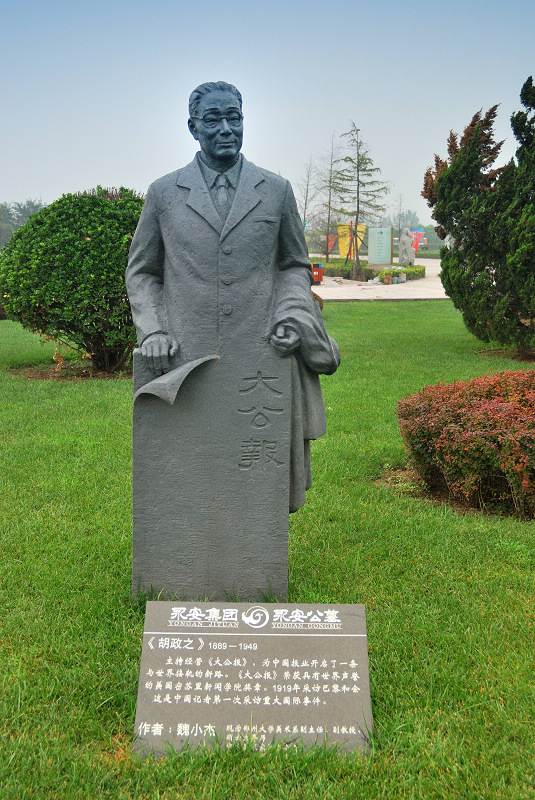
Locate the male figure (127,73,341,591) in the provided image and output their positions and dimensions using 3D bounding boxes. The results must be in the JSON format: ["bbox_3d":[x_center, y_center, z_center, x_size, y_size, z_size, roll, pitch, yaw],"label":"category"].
[{"bbox_3d":[-0.147,-0.232,3.641,0.900,2.100,0.580,1,11,0],"label":"male figure"}]

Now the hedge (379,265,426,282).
[{"bbox_3d":[4.574,-4.239,29.312,0.800,0.470,2.200,8,13,34],"label":"hedge"}]

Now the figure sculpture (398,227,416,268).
[{"bbox_3d":[5.798,-6.089,35.473,0.650,1.780,0.620,-7,13,-34],"label":"figure sculpture"}]

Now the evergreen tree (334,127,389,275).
[{"bbox_3d":[3.206,-6.715,29.560,1.800,5.200,1.800,1,11,0],"label":"evergreen tree"}]

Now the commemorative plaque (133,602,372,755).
[{"bbox_3d":[-0.041,0.865,2.688,0.700,0.466,0.060,1,-32,0],"label":"commemorative plaque"}]

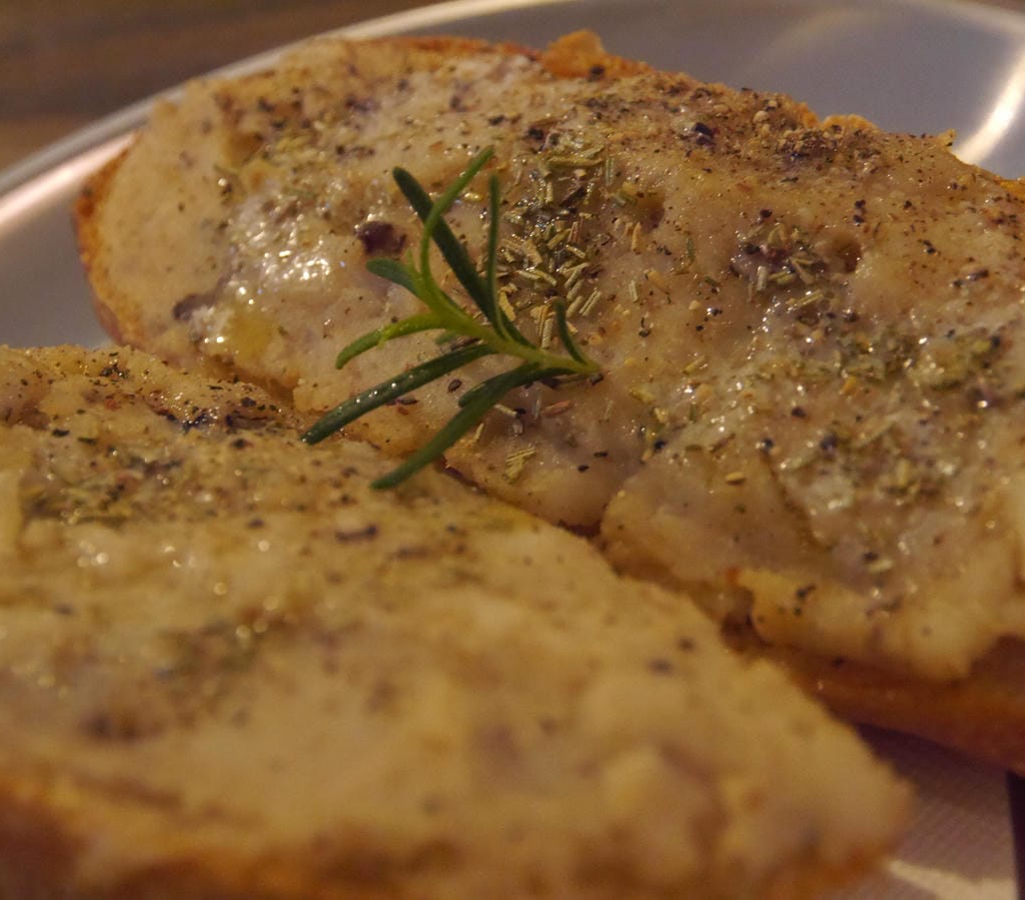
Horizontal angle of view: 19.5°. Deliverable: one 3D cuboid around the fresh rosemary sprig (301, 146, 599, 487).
[{"bbox_3d":[-0.008,-0.017,0.375,0.038,0.025,0.042,6,35,8],"label":"fresh rosemary sprig"}]

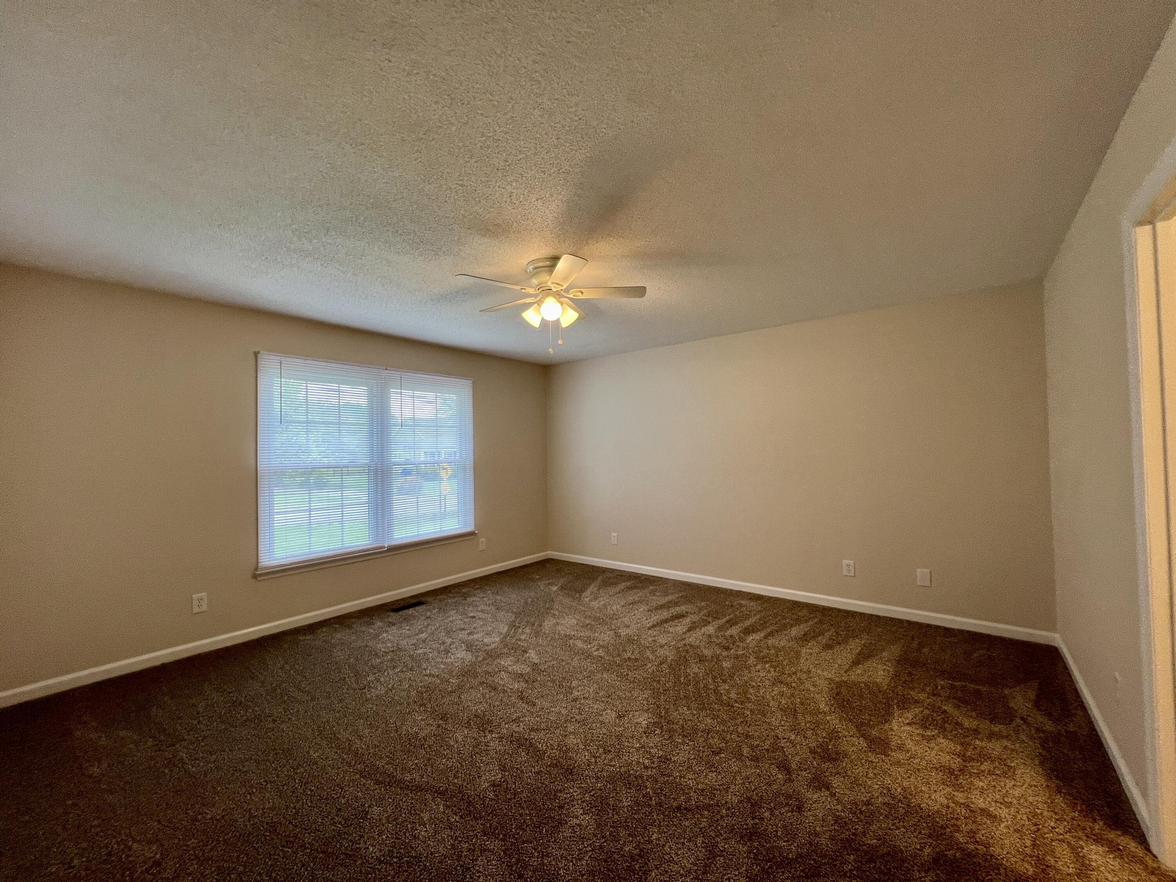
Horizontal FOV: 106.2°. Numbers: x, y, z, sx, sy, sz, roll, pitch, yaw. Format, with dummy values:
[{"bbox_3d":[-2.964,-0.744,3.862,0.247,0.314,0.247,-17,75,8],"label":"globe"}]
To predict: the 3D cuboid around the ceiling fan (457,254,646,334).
[{"bbox_3d":[-0.221,-0.810,2.530,1.080,0.390,1.070,-1,-2,-19],"label":"ceiling fan"}]

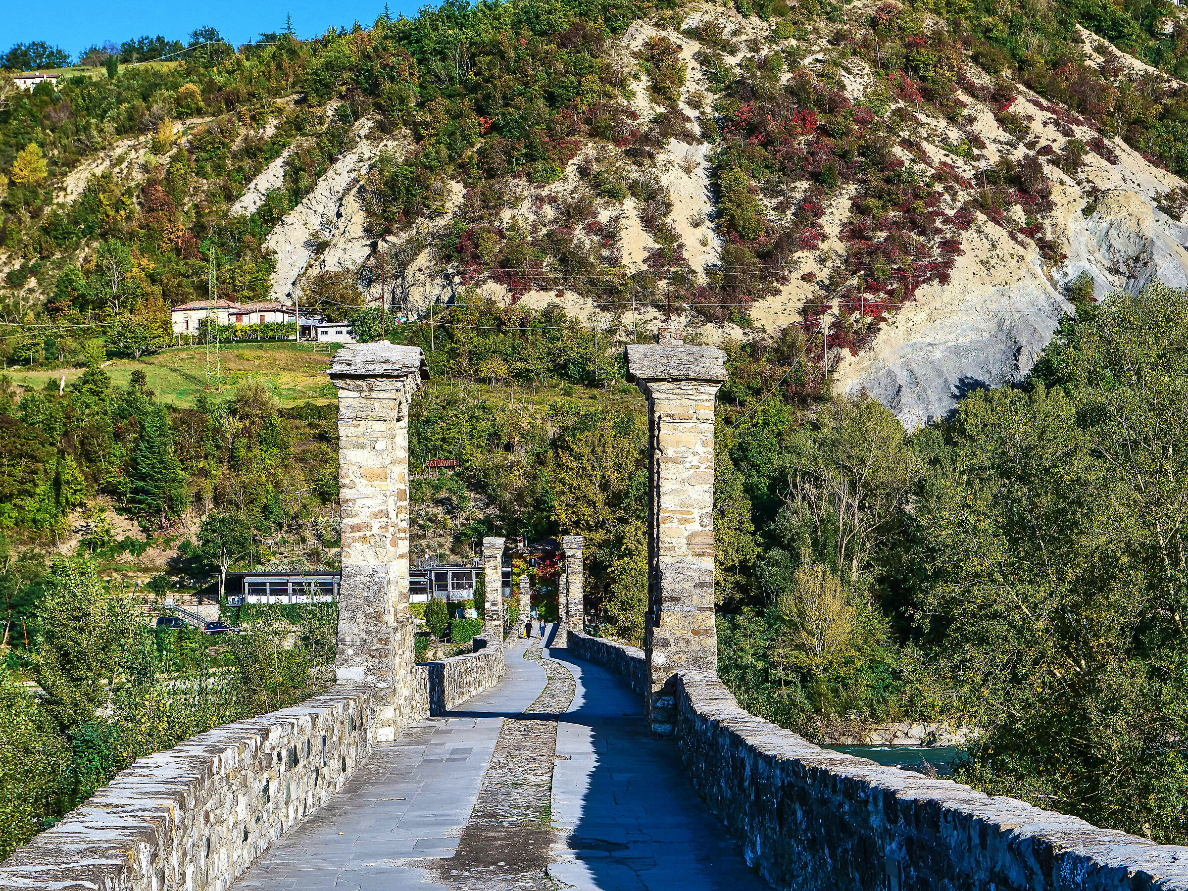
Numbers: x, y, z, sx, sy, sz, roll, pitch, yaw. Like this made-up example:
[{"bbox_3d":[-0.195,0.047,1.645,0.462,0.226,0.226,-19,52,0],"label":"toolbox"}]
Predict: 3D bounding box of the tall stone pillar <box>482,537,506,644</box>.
[{"bbox_3d":[-4.419,6.486,115.000,1.050,4.850,1.300,0,-4,0],"label":"tall stone pillar"}]

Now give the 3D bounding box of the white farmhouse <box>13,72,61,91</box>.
[{"bbox_3d":[-192.310,-125.058,900.000,15.500,7.300,9.000,0,-4,-3],"label":"white farmhouse"}]

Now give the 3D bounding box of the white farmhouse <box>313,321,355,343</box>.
[{"bbox_3d":[-41.771,-18.158,420.000,6.600,3.300,4.800,0,-4,0],"label":"white farmhouse"}]

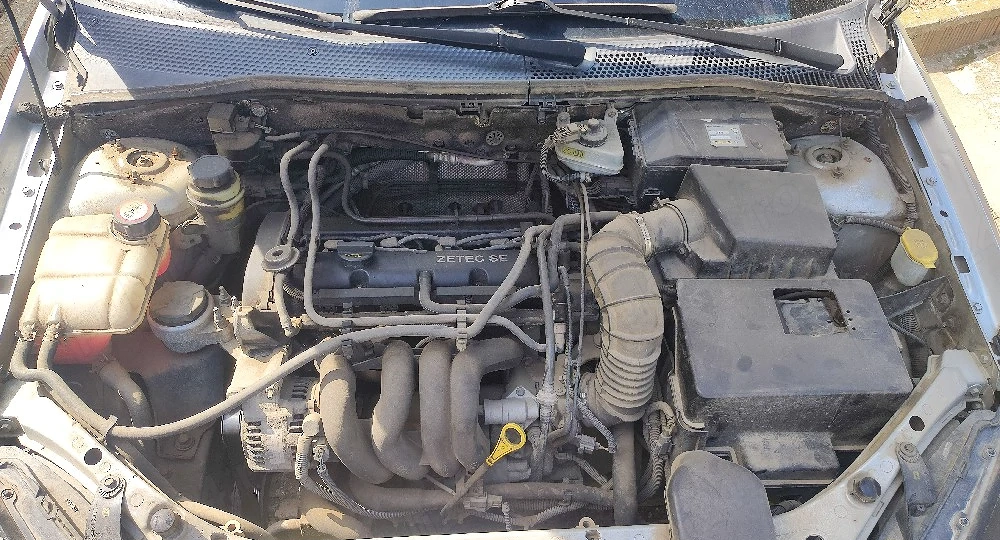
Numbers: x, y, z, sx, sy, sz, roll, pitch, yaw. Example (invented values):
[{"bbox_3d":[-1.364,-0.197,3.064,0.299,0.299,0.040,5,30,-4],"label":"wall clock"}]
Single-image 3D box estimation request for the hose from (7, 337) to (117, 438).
[{"bbox_3d":[-0.501,0.132,0.838,0.177,0.050,0.056,25,51,18],"label":"hose"}]

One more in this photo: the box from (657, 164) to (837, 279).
[{"bbox_3d":[0.349,-0.038,1.096,0.222,0.165,0.180,2,48,-2],"label":"box"}]

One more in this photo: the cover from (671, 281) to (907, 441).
[{"bbox_3d":[0.397,0.129,1.026,0.280,0.120,0.200,0,47,0],"label":"cover"}]

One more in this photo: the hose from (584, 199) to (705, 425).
[{"bbox_3d":[0.203,0.065,1.064,0.150,0.225,0.250,0,47,0],"label":"hose"}]

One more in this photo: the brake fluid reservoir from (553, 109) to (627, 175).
[{"bbox_3d":[0.145,-0.212,1.183,0.105,0.075,0.092,0,47,0],"label":"brake fluid reservoir"}]

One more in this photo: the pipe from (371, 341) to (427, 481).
[{"bbox_3d":[-0.148,0.213,1.089,0.075,0.180,0.125,0,47,0],"label":"pipe"}]

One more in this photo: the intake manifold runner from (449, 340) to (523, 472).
[{"bbox_3d":[-0.018,0.203,1.085,0.100,0.175,0.125,0,47,0],"label":"intake manifold runner"}]

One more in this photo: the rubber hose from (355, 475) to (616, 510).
[{"bbox_3d":[-0.025,0.330,1.051,0.382,0.042,0.042,1,48,-3],"label":"rubber hose"}]

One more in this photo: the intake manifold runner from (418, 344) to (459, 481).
[{"bbox_3d":[-0.088,0.212,1.088,0.056,0.180,0.125,0,47,0],"label":"intake manifold runner"}]

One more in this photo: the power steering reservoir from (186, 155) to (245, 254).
[{"bbox_3d":[-0.432,-0.095,1.104,0.078,0.152,0.078,3,44,-9],"label":"power steering reservoir"}]

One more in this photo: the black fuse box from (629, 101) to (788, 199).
[{"bbox_3d":[0.331,-0.184,1.175,0.222,0.122,0.148,-1,48,-5],"label":"black fuse box"}]

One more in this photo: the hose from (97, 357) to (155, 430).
[{"bbox_3d":[-0.510,0.167,0.977,0.070,0.078,0.078,-1,48,-5],"label":"hose"}]

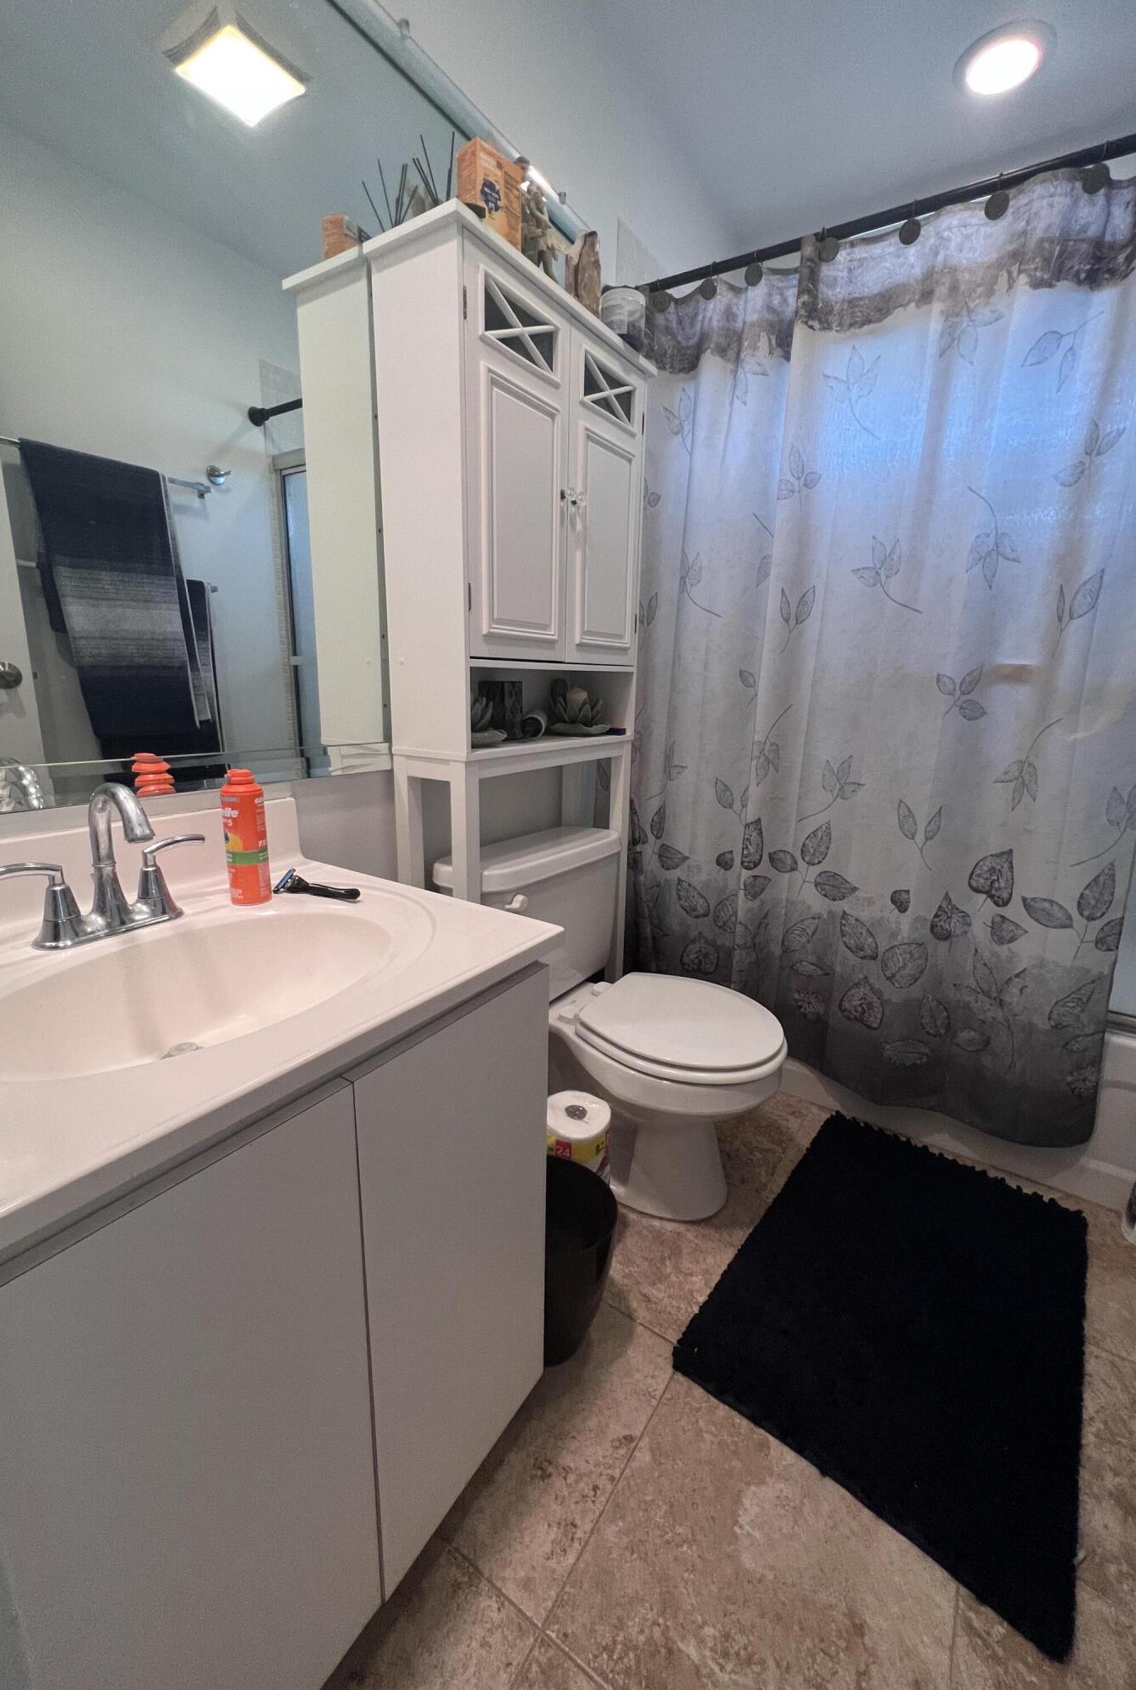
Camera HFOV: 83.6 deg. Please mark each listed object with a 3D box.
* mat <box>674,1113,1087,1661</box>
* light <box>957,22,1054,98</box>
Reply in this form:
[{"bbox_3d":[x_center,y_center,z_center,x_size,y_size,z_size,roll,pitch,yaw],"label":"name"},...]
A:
[{"bbox_3d":[0.653,0.835,1.218,0.525,0.028,0.850,13,18,37],"label":"mat"},{"bbox_3d":[0.943,-1.690,1.376,0.187,0.025,0.187,11,17,33],"label":"light"}]

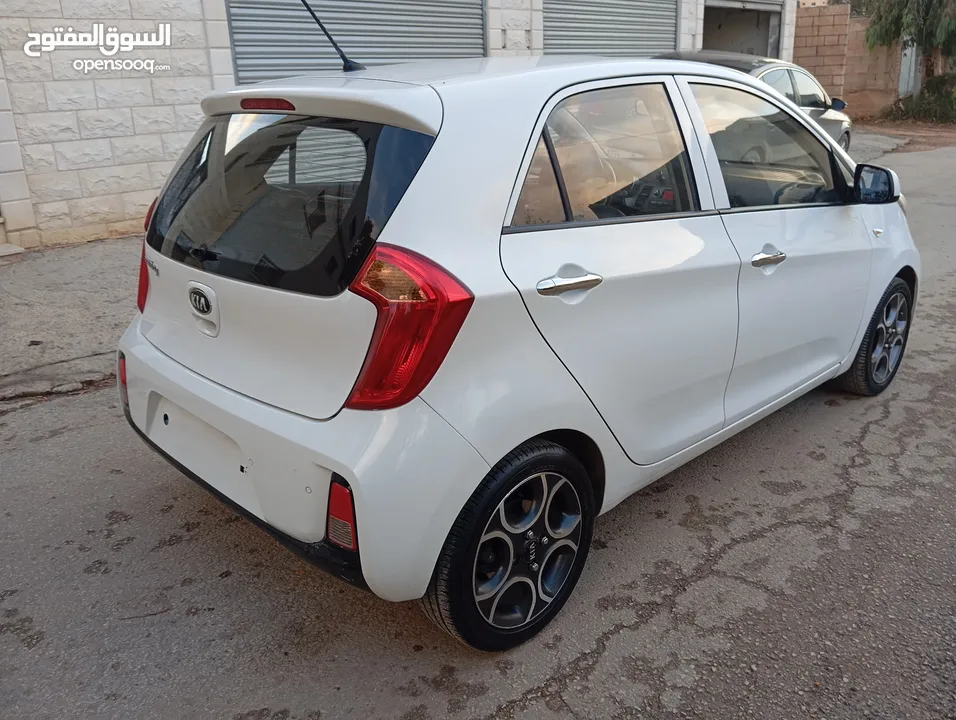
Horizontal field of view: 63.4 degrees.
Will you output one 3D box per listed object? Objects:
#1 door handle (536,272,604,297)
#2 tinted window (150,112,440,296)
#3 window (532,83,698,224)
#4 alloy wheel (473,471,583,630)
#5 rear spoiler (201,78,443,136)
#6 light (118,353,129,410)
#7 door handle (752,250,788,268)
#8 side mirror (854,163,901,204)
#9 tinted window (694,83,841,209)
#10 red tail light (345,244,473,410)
[{"bbox_3d":[0.217,-0.180,1.832,0.240,0.045,0.050,-19,25,-40],"label":"door handle"},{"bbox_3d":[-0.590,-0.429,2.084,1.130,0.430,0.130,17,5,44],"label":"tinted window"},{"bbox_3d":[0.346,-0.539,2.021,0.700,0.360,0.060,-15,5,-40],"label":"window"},{"bbox_3d":[0.090,0.478,2.050,0.410,0.410,0.160,-19,25,-40],"label":"alloy wheel"},{"bbox_3d":[-0.505,-0.682,2.089,0.220,0.140,1.130,-19,25,-40],"label":"rear spoiler"},{"bbox_3d":[-1.156,0.066,2.574,0.055,0.170,0.075,-19,25,-40],"label":"light"},{"bbox_3d":[0.940,-0.323,2.510,0.240,0.045,0.050,-19,25,-40],"label":"door handle"},{"bbox_3d":[1.432,-0.635,2.783,0.120,0.145,0.175,-19,25,-40],"label":"side mirror"},{"bbox_3d":[1.004,-0.714,2.596,0.800,0.430,0.060,-13,4,-41],"label":"tinted window"},{"bbox_3d":[-0.157,-0.072,1.672,0.230,0.370,0.220,-19,25,-40],"label":"red tail light"}]

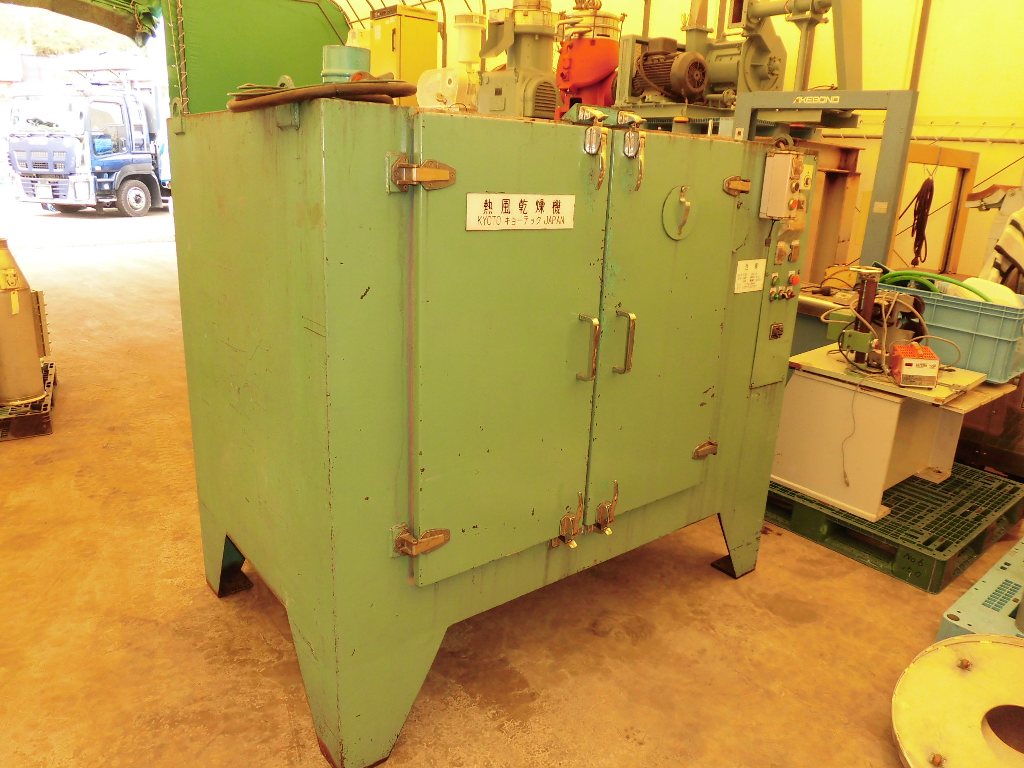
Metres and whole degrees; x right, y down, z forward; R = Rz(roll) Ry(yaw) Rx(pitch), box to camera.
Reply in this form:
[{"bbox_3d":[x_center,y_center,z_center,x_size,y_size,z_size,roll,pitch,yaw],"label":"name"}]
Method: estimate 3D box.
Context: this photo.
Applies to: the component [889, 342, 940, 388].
[{"bbox_3d":[1.662,-0.078,2.937,0.128,0.125,0.245,8,17,18],"label":"component"}]

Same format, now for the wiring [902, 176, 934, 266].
[{"bbox_3d":[2.534,-1.019,4.425,0.180,0.600,0.100,11,18,27],"label":"wiring"}]

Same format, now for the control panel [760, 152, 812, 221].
[{"bbox_3d":[0.867,-0.623,2.245,0.100,0.200,0.105,-10,20,-37],"label":"control panel"}]

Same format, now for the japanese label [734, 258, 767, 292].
[{"bbox_3d":[0.787,-0.356,2.334,0.161,0.102,0.004,-10,20,-37],"label":"japanese label"}]

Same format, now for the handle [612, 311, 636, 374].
[{"bbox_3d":[0.302,-0.110,1.912,0.016,0.170,0.062,-10,20,-37],"label":"handle"}]

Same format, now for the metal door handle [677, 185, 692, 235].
[{"bbox_3d":[0.474,-0.471,1.956,0.024,0.136,0.031,-10,20,-37],"label":"metal door handle"}]

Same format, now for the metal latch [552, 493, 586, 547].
[{"bbox_3d":[0.160,0.369,1.972,0.045,0.168,0.080,-10,20,-37],"label":"metal latch"}]

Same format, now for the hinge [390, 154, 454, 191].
[{"bbox_3d":[-0.179,-0.433,1.468,0.132,0.070,0.064,-10,20,-37],"label":"hinge"}]

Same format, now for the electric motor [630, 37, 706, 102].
[{"bbox_3d":[1.049,-2.112,4.760,0.285,0.395,0.450,-10,20,-37],"label":"electric motor"}]

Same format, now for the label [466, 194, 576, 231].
[{"bbox_3d":[0.030,-0.395,1.632,0.318,0.082,0.006,-10,20,-37],"label":"label"}]

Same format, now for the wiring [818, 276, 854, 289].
[{"bbox_3d":[1.953,-0.613,4.286,0.230,0.075,0.110,10,17,23],"label":"wiring"}]

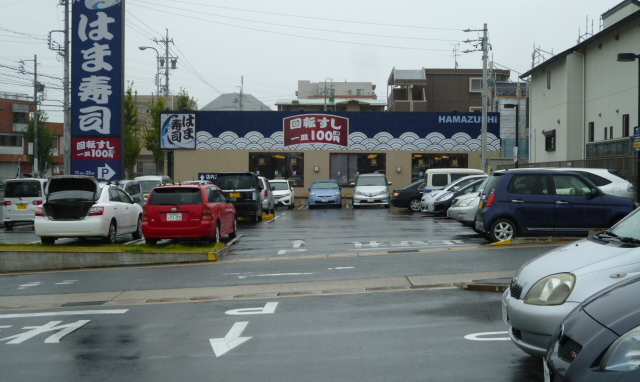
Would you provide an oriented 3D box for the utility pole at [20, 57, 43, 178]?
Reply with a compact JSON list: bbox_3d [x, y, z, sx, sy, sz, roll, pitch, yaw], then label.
[{"bbox_3d":[-23.637,-5.270,76.000,1.700,11.740,0.700,0,1,-1],"label":"utility pole"}]

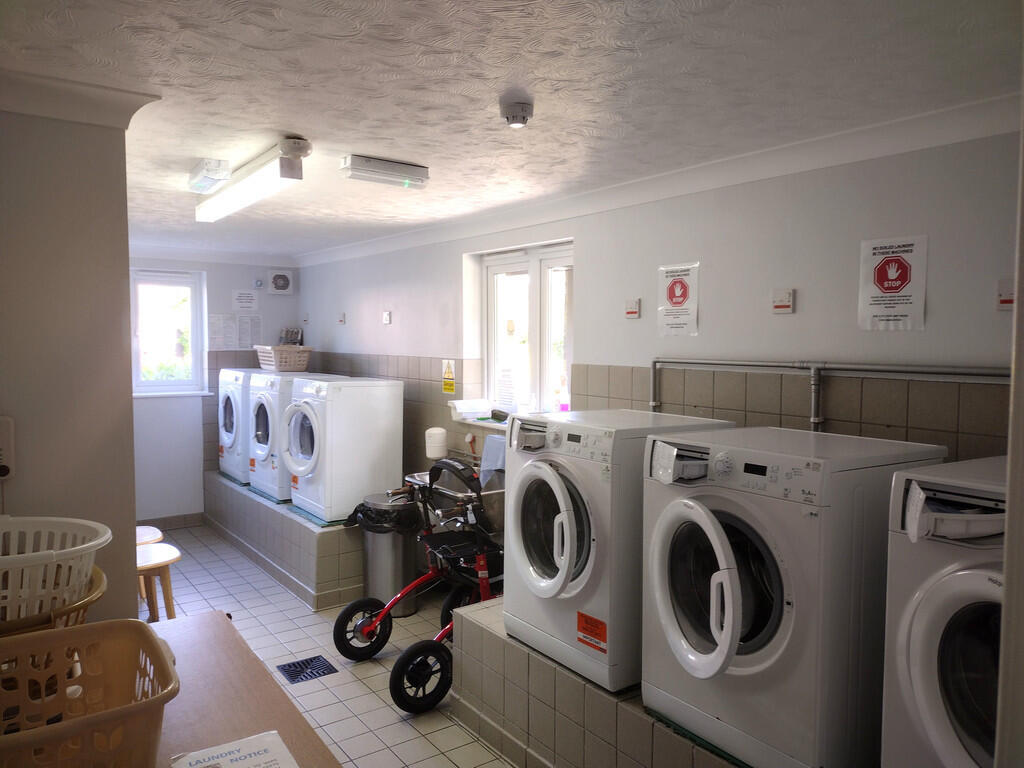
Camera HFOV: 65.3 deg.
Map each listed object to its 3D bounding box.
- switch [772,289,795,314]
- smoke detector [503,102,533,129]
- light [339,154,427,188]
[{"bbox_3d":[0.976,-0.299,2.863,0.025,0.086,0.086,-2,4,-35],"label":"switch"},{"bbox_3d":[0.013,-0.784,2.355,0.100,0.052,0.100,0,3,0],"label":"smoke detector"},{"bbox_3d":[-0.496,-0.821,3.119,0.345,0.072,0.098,-2,4,-40],"label":"light"}]

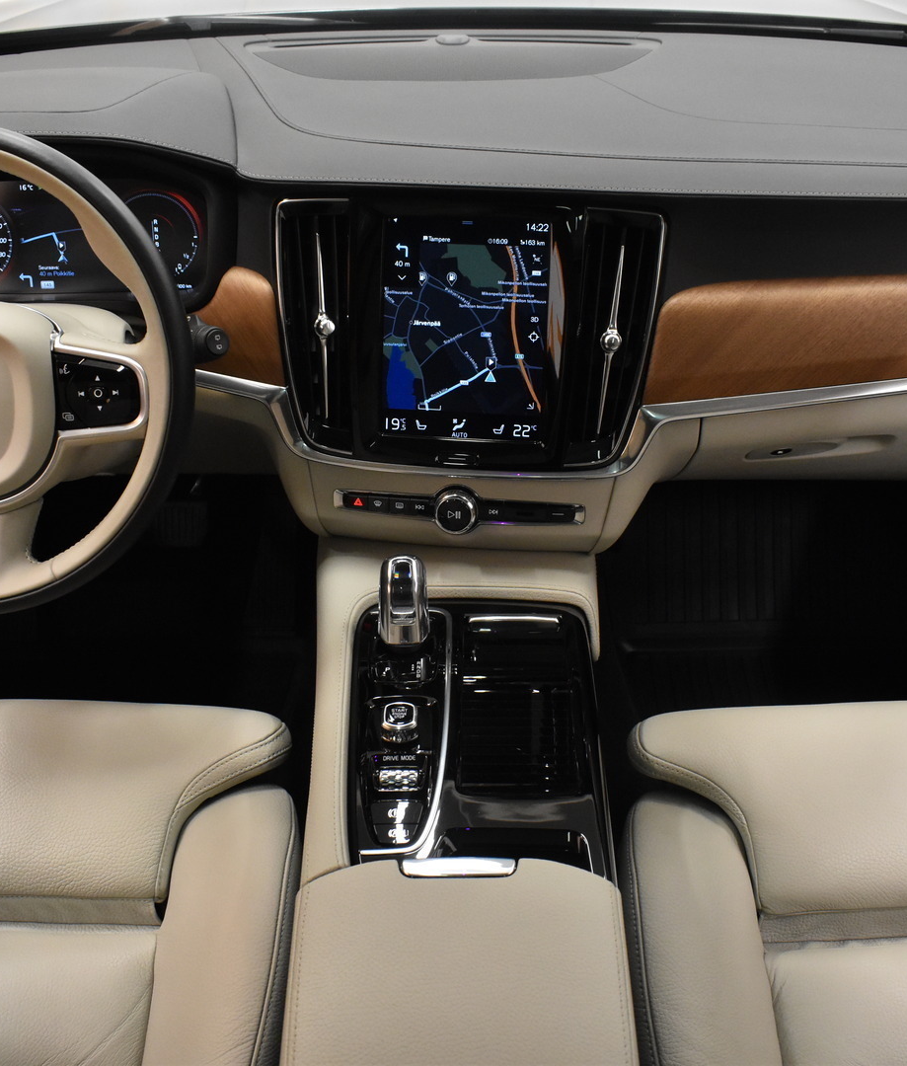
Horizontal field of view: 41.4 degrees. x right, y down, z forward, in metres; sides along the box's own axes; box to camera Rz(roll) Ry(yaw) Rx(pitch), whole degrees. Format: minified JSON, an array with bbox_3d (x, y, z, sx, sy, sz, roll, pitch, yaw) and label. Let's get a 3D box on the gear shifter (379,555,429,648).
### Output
[{"bbox_3d":[-0.038,0.053,0.925,0.038,0.067,0.042,0,38,0],"label":"gear shifter"}]

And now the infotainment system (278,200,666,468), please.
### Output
[{"bbox_3d":[0.015,-0.168,1.004,0.310,0.220,0.080,4,21,5],"label":"infotainment system"}]

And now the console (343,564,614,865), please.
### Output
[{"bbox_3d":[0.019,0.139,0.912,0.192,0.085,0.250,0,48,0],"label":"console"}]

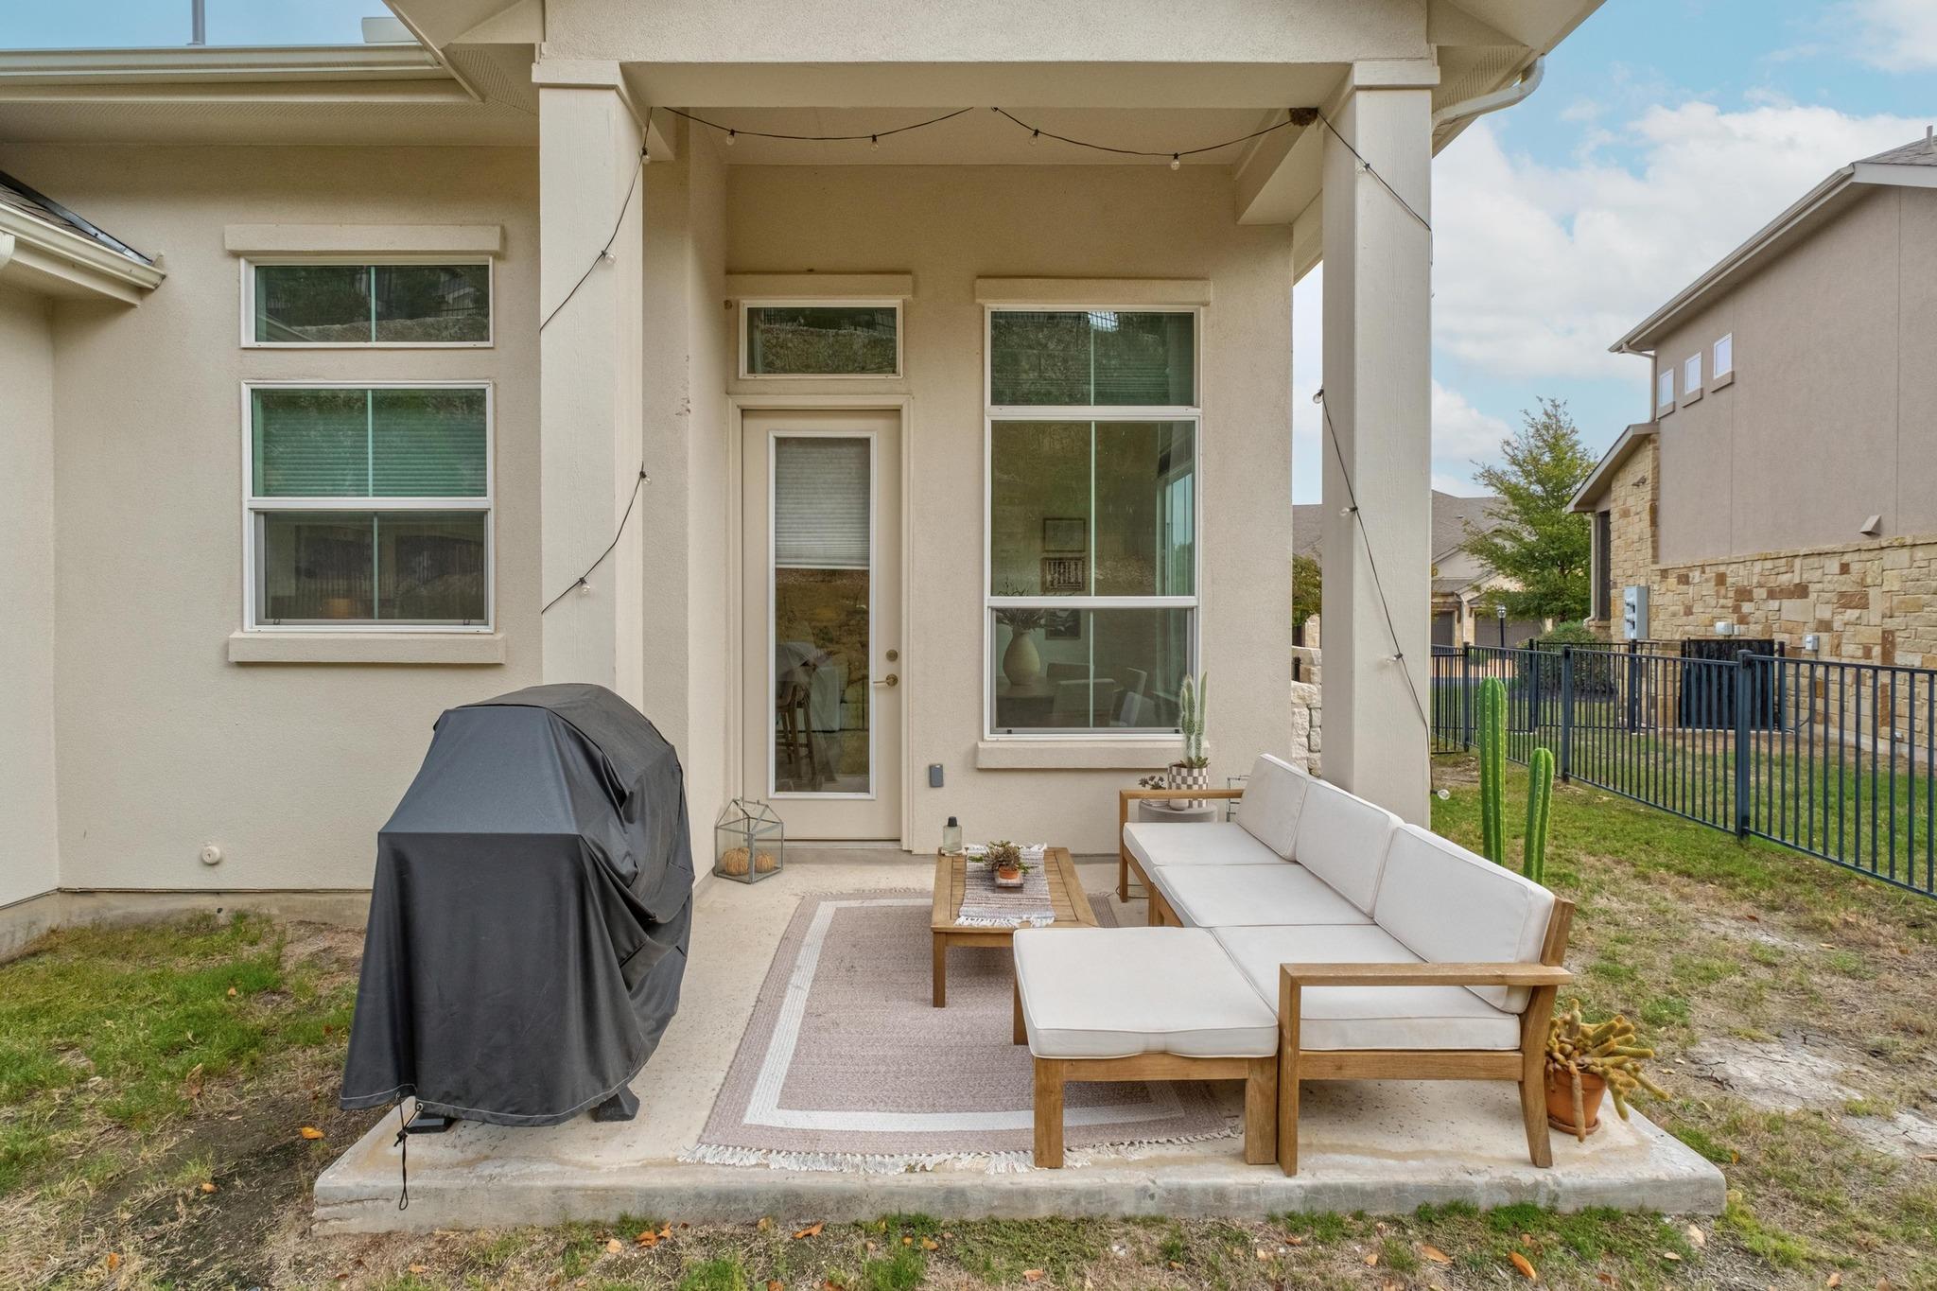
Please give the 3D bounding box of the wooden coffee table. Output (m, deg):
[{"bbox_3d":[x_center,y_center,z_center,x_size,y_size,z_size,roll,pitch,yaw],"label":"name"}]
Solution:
[{"bbox_3d":[0.171,1.170,3.660,0.625,0.310,0.940,0,3,0],"label":"wooden coffee table"}]

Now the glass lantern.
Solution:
[{"bbox_3d":[-1.175,1.040,4.650,0.260,0.400,0.260,1,2,41],"label":"glass lantern"}]

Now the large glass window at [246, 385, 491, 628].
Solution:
[{"bbox_3d":[-2.893,-0.670,4.150,1.190,1.200,0.100,0,1,0],"label":"large glass window"}]

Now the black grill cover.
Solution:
[{"bbox_3d":[-1.370,0.740,2.850,0.710,1.150,1.000,0,2,0],"label":"black grill cover"}]

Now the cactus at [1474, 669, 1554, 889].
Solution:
[{"bbox_3d":[1.845,0.750,2.910,0.310,1.240,0.300,0,3,0],"label":"cactus"}]

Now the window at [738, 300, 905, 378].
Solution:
[{"bbox_3d":[-0.835,-1.737,4.880,0.910,0.437,0.090,0,1,0],"label":"window"}]

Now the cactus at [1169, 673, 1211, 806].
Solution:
[{"bbox_3d":[1.177,0.500,4.560,0.220,0.710,0.210,0,3,0],"label":"cactus"}]

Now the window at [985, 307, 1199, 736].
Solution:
[{"bbox_3d":[0.699,-0.690,4.880,1.240,2.450,0.100,0,2,0],"label":"window"}]

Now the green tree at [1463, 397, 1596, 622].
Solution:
[{"bbox_3d":[12.600,-2.450,19.000,3.800,6.000,3.800,0,3,0],"label":"green tree"}]

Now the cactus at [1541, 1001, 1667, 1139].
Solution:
[{"bbox_3d":[1.780,1.180,2.450,0.340,0.320,0.300,0,1,0],"label":"cactus"}]

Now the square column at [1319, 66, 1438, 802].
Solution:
[{"bbox_3d":[1.690,-0.460,3.560,0.320,3.630,0.330,0,2,0],"label":"square column"}]

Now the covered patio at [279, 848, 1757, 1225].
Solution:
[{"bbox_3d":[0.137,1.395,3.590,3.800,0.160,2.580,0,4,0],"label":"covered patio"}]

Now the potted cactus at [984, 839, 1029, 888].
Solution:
[{"bbox_3d":[0.166,0.925,3.660,0.200,0.185,0.190,0,3,0],"label":"potted cactus"}]

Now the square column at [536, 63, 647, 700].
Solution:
[{"bbox_3d":[-1.565,-0.510,3.600,0.320,3.600,0.320,0,1,0],"label":"square column"}]

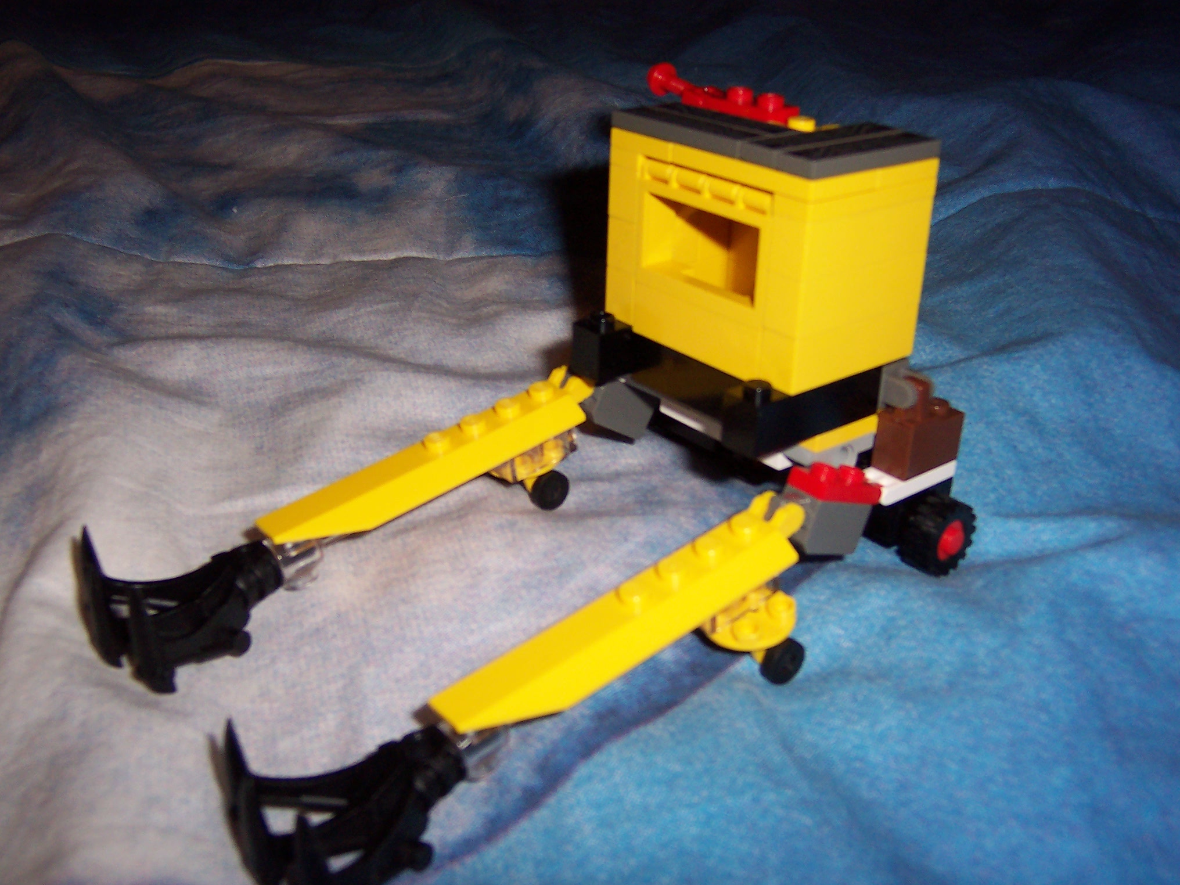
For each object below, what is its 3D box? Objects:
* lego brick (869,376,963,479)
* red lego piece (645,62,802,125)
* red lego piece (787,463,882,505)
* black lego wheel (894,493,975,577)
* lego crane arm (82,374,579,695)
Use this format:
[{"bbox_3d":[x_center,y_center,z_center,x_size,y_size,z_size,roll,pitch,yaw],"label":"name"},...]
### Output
[{"bbox_3d":[0.060,-0.004,0.222,0.016,0.017,0.008,-17,31,-36],"label":"lego brick"},{"bbox_3d":[0.023,-0.065,0.226,0.008,0.007,0.036,-17,31,-36],"label":"red lego piece"},{"bbox_3d":[0.044,0.007,0.219,0.016,0.005,0.008,6,15,-43],"label":"red lego piece"},{"bbox_3d":[0.063,0.017,0.224,0.014,0.014,0.007,-17,31,-36],"label":"black lego wheel"},{"bbox_3d":[-0.038,0.011,0.218,0.098,0.027,0.022,-27,28,-28],"label":"lego crane arm"}]

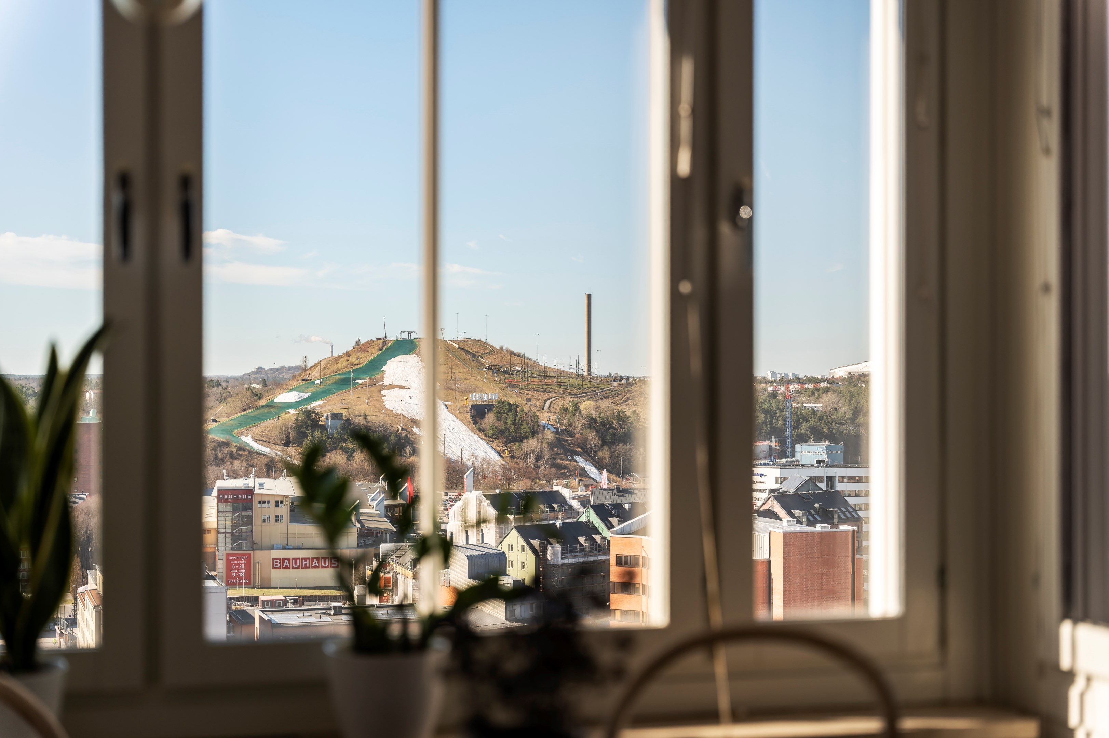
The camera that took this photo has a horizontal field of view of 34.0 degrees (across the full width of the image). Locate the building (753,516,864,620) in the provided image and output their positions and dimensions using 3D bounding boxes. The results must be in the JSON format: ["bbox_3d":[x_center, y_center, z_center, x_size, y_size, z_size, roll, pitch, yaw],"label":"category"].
[{"bbox_3d":[44.000,39.530,340.000,19.000,20.400,22.000,0,0,-12],"label":"building"}]

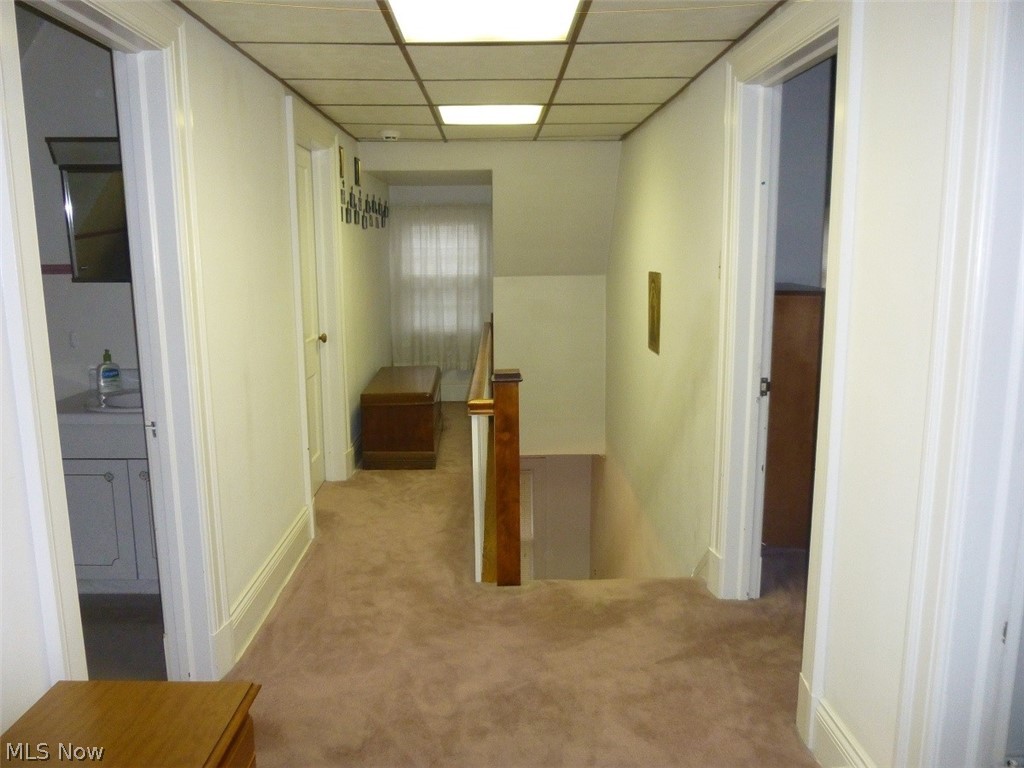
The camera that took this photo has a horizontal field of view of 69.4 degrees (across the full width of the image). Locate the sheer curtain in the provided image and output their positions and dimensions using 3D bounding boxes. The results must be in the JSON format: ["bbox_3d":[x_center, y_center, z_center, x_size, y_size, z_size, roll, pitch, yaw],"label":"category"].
[{"bbox_3d":[-0.616,-0.849,6.544,0.890,1.460,0.090,-1,10,-1],"label":"sheer curtain"}]

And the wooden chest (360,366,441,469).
[{"bbox_3d":[-0.748,0.212,5.227,0.470,0.495,1.050,-1,11,-3],"label":"wooden chest"}]

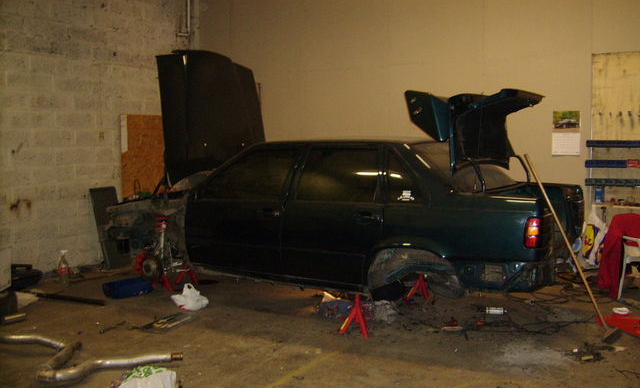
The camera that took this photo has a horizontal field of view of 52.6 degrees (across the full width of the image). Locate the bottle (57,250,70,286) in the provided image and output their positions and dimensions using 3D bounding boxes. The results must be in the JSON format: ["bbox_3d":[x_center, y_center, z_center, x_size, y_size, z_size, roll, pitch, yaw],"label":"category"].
[{"bbox_3d":[-2.656,0.768,6.688,0.110,0.350,0.110,0,4,0],"label":"bottle"}]

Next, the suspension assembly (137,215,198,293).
[{"bbox_3d":[-1.496,0.584,6.350,0.480,0.720,0.400,2,5,31],"label":"suspension assembly"}]

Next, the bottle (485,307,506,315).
[{"bbox_3d":[1.536,1.013,5.663,0.200,0.068,0.068,0,0,0],"label":"bottle"}]

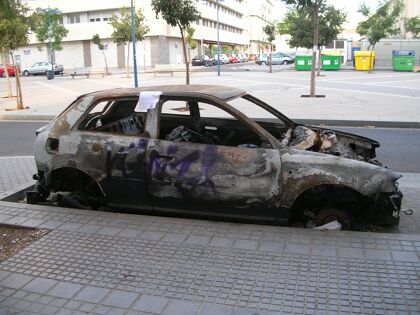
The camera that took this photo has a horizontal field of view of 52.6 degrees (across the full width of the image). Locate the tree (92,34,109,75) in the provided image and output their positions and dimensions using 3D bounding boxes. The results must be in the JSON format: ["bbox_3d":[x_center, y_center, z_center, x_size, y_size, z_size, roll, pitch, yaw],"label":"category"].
[{"bbox_3d":[-8.637,-8.101,33.500,1.200,3.100,1.200,2,14,15],"label":"tree"}]

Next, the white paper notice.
[{"bbox_3d":[-0.582,-0.533,4.040,0.230,0.200,0.040,2,-1,15],"label":"white paper notice"}]

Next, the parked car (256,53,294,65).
[{"bbox_3d":[7.480,-11.283,48.500,4.200,1.420,1.680,2,14,15],"label":"parked car"}]

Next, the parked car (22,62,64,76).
[{"bbox_3d":[-16.975,-8.952,43.300,4.100,1.420,1.680,2,14,15],"label":"parked car"}]

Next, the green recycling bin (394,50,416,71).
[{"bbox_3d":[15.663,-7.771,34.200,1.680,1.680,1.300,2,14,15],"label":"green recycling bin"}]

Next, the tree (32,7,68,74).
[{"bbox_3d":[-12.916,-9.464,34.500,2.750,5.500,2.750,2,14,15],"label":"tree"}]

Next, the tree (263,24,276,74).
[{"bbox_3d":[4.315,-7.905,30.800,1.050,3.400,1.050,2,14,15],"label":"tree"}]

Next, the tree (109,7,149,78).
[{"bbox_3d":[-5.488,-7.744,28.600,2.500,4.700,2.500,2,14,15],"label":"tree"}]

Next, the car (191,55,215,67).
[{"bbox_3d":[-0.874,-12.080,53.000,1.720,1.420,4.250,3,14,19],"label":"car"}]

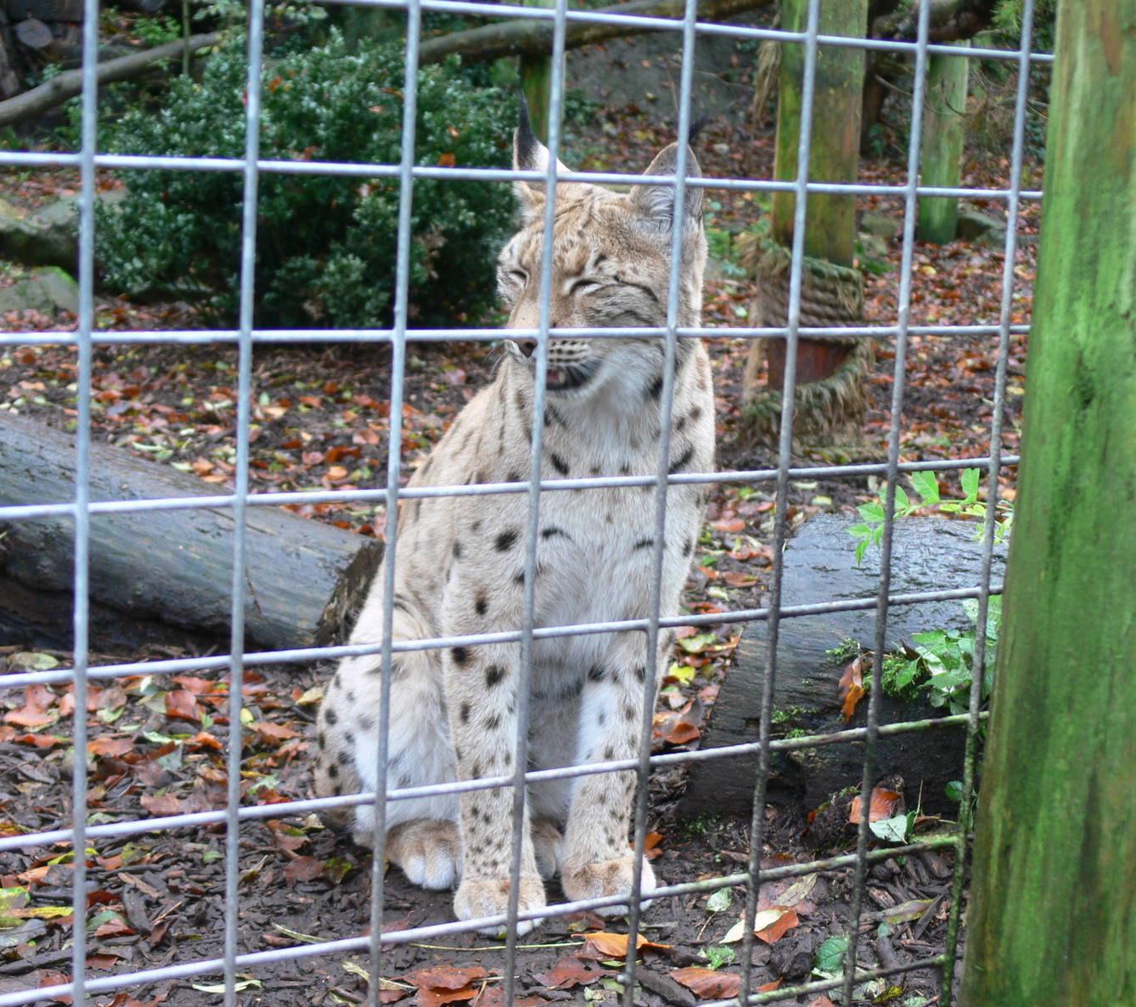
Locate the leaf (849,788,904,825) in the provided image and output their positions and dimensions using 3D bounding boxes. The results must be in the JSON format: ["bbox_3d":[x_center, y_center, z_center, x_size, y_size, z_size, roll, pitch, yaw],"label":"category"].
[{"bbox_3d":[0.352,0.346,2.261,0.060,0.035,0.035,3,12,0],"label":"leaf"}]

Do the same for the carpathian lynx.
[{"bbox_3d":[-0.079,-0.017,2.116,0.280,0.790,0.480,-3,13,-26],"label":"carpathian lynx"}]

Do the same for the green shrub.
[{"bbox_3d":[-0.856,-1.087,6.600,1.280,0.900,1.100,3,12,0],"label":"green shrub"}]

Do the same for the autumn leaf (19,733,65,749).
[{"bbox_3d":[-0.640,0.289,2.407,0.058,0.018,0.040,3,12,0],"label":"autumn leaf"}]

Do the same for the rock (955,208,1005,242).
[{"bbox_3d":[1.915,-1.295,9.200,0.220,0.140,0.180,3,12,0],"label":"rock"}]

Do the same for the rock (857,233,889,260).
[{"bbox_3d":[1.309,-1.102,8.500,0.140,0.110,0.120,3,12,0],"label":"rock"}]

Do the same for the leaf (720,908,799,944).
[{"bbox_3d":[0.190,0.420,1.968,0.075,0.020,0.065,3,12,0],"label":"leaf"}]

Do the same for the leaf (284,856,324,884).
[{"bbox_3d":[-0.274,0.381,2.051,0.040,0.018,0.050,3,12,0],"label":"leaf"}]

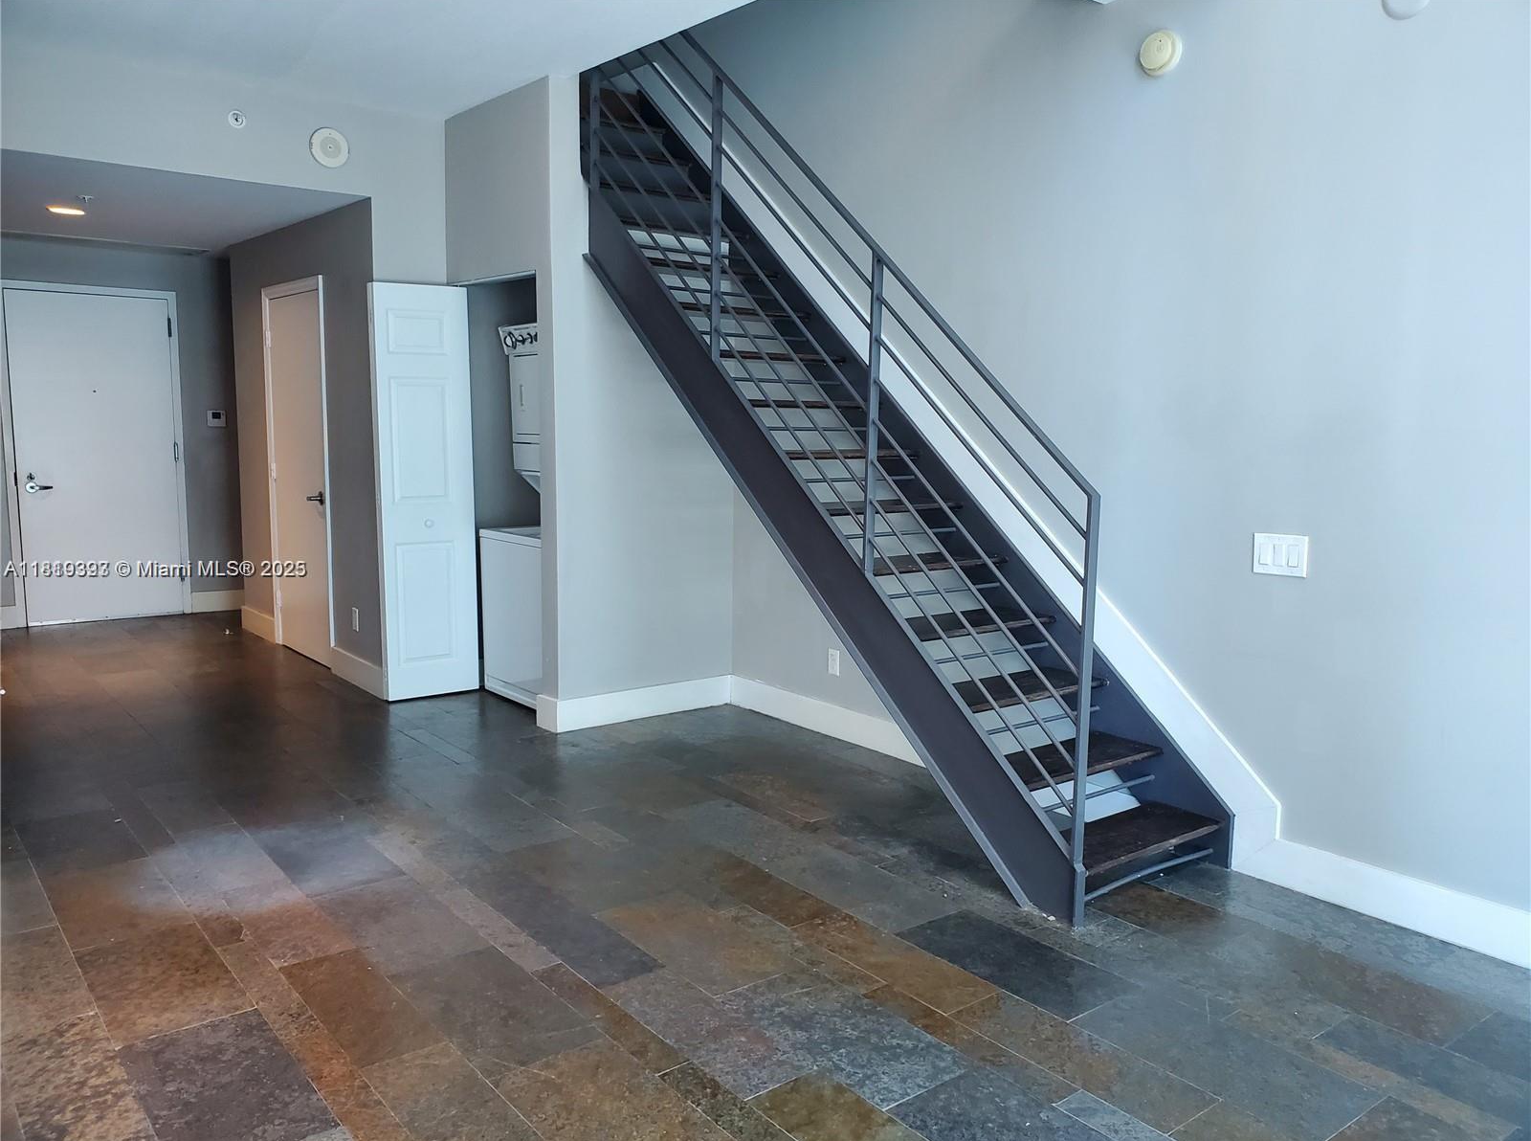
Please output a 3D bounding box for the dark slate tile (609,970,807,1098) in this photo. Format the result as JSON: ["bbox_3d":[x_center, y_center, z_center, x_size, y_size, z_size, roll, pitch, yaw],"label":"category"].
[{"bbox_3d":[-0.150,1.085,2.730,0.198,0.011,0.601,-5,9,-38],"label":"dark slate tile"}]

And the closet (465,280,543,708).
[{"bbox_3d":[-0.966,-0.371,5.772,0.856,2.045,0.957,-6,10,-39],"label":"closet"}]

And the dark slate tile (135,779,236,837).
[{"bbox_3d":[-2.147,0.863,4.209,0.206,0.012,0.602,-6,10,-39],"label":"dark slate tile"}]

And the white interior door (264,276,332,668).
[{"bbox_3d":[-2.708,-0.545,6.722,0.045,2.140,0.940,-5,9,-38],"label":"white interior door"}]

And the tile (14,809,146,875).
[{"bbox_3d":[-2.262,0.900,3.796,0.297,0.014,0.591,-5,9,-39],"label":"tile"}]

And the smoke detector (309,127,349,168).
[{"bbox_3d":[-1.999,-1.938,5.278,0.175,0.175,0.050,-5,9,-39],"label":"smoke detector"}]

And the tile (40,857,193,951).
[{"bbox_3d":[-1.886,0.963,3.332,0.297,0.014,0.605,-5,9,-39],"label":"tile"}]

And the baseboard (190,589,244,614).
[{"bbox_3d":[-3.894,0.223,8.203,0.365,0.142,0.015,-6,10,-39],"label":"baseboard"}]

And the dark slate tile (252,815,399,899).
[{"bbox_3d":[-1.430,0.938,3.750,0.299,0.011,0.601,-5,9,-38],"label":"dark slate tile"}]

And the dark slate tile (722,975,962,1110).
[{"bbox_3d":[0.178,1.090,2.724,0.299,0.011,0.601,-5,9,-38],"label":"dark slate tile"}]

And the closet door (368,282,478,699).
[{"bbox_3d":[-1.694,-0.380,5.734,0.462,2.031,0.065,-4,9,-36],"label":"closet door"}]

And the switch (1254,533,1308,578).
[{"bbox_3d":[1.581,-0.047,3.537,0.010,0.123,0.168,-6,10,-39],"label":"switch"}]

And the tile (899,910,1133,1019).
[{"bbox_3d":[0.646,1.034,3.029,0.290,0.014,0.587,-5,9,-39],"label":"tile"}]

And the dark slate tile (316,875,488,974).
[{"bbox_3d":[-1.031,0.988,3.224,0.296,0.014,0.605,-5,9,-39],"label":"dark slate tile"}]

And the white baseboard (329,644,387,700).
[{"bbox_3d":[-2.182,0.541,6.150,0.016,0.144,0.795,-5,9,-38],"label":"white baseboard"}]

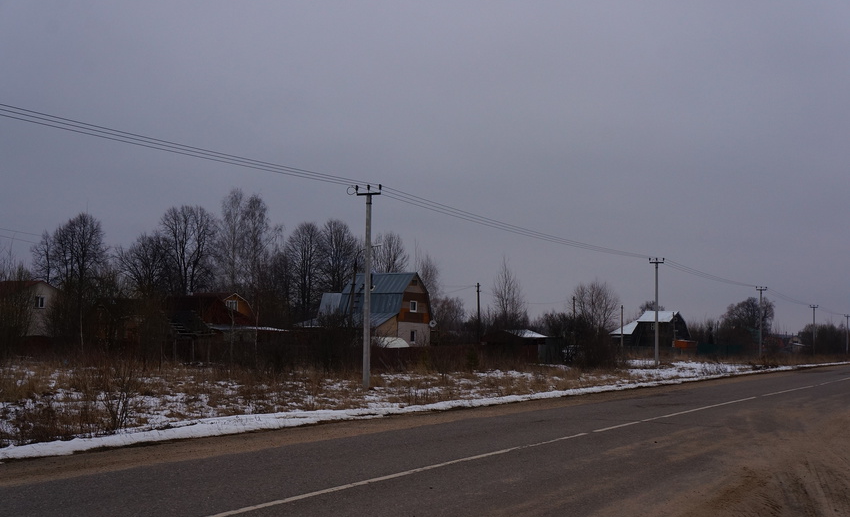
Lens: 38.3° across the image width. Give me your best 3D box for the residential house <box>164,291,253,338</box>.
[{"bbox_3d":[-17.049,5.494,97.840,5.300,5.559,6.000,-1,-4,24],"label":"residential house"}]

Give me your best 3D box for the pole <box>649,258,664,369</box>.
[{"bbox_3d":[18.308,4.242,96.739,1.200,8.500,0.280,-1,-4,24],"label":"pole"}]

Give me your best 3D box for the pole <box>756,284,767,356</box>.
[{"bbox_3d":[38.941,7.545,141.739,1.200,8.500,0.280,-1,-4,24],"label":"pole"}]

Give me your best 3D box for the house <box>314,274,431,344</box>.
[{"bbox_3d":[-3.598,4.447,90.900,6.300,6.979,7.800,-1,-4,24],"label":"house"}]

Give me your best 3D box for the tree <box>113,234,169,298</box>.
[{"bbox_3d":[-32.375,3.766,139.585,6.200,13.500,6.000,2,-4,-13],"label":"tree"}]

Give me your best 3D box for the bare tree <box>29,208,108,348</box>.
[{"bbox_3d":[-40.150,2.553,137.523,8.200,15.500,7.600,2,-4,-16],"label":"bare tree"}]

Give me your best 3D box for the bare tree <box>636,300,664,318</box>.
[{"bbox_3d":[43.195,12.682,234.691,6.200,9.656,6.200,0,-4,0],"label":"bare tree"}]

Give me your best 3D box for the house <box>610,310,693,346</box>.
[{"bbox_3d":[38.603,12.527,209.788,7.200,6.900,11.500,4,-5,-42],"label":"house"}]

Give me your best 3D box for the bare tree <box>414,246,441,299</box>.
[{"bbox_3d":[0.265,4.534,129.976,3.200,11.858,3.200,0,-4,0],"label":"bare tree"}]

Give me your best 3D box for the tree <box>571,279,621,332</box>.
[{"bbox_3d":[18.178,6.412,129.865,5.100,8.381,5.100,0,-4,0],"label":"tree"}]

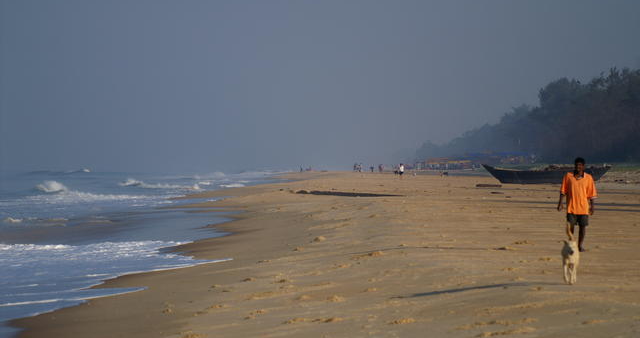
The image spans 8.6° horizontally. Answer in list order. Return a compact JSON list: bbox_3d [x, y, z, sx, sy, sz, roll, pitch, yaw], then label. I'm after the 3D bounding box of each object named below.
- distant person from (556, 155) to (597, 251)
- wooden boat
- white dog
[{"bbox_3d":[4.529,0.630,75.000,0.680,1.680,0.500,0,0,3],"label":"distant person"},{"bbox_3d":[17.263,0.419,325.000,9.700,1.500,2.100,0,0,6],"label":"wooden boat"},{"bbox_3d":[3.235,1.096,55.000,0.240,0.780,0.850,0,0,3],"label":"white dog"}]

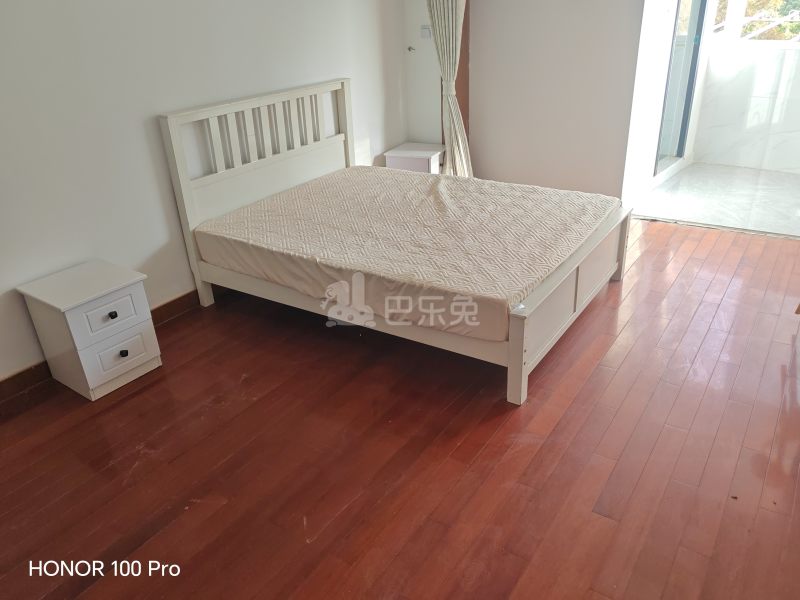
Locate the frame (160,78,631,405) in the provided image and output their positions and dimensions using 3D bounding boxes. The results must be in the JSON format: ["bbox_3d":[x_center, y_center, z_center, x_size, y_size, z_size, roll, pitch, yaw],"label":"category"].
[{"bbox_3d":[0.081,-0.561,3.618,2.090,1.117,1.659,14,30,30],"label":"frame"}]

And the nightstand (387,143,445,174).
[{"bbox_3d":[0.178,-0.998,5.133,0.423,0.480,0.403,13,30,31],"label":"nightstand"}]

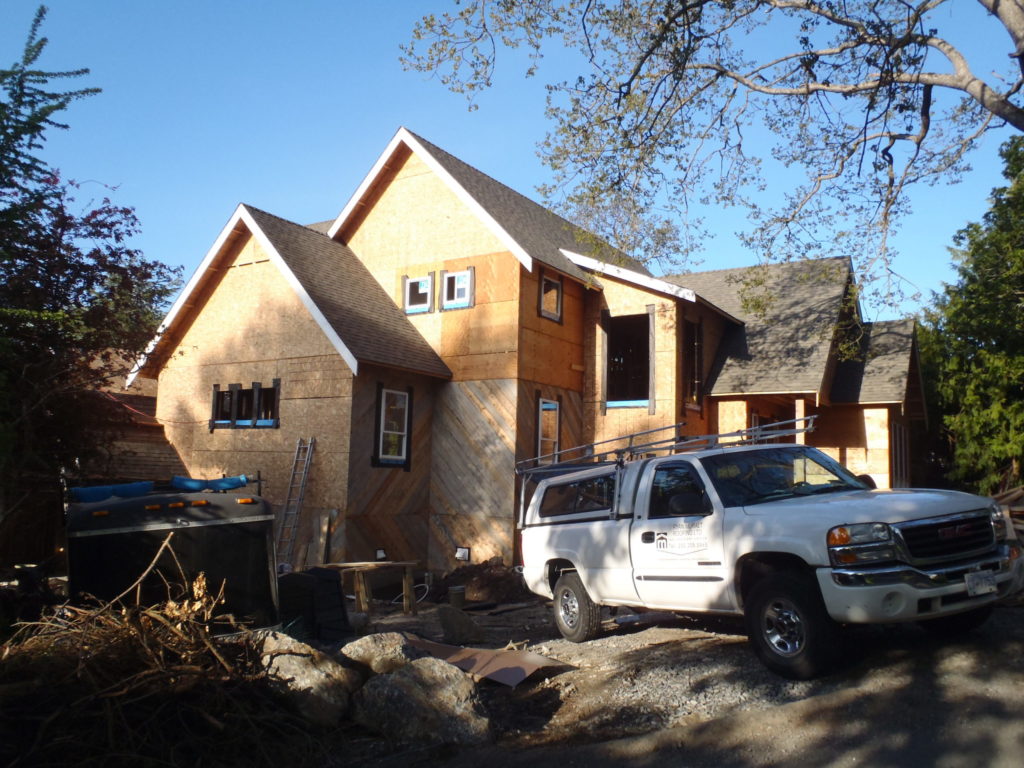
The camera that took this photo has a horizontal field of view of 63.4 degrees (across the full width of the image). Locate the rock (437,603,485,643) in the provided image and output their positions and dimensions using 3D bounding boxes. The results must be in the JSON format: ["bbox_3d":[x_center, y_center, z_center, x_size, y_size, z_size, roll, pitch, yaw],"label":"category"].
[{"bbox_3d":[-0.609,2.849,9.800,0.570,0.460,0.500,2,-6,-3],"label":"rock"}]

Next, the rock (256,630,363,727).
[{"bbox_3d":[-1.455,2.078,5.950,0.720,0.570,0.620,3,-6,-13],"label":"rock"}]

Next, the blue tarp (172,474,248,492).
[{"bbox_3d":[-3.385,1.117,9.300,0.840,0.210,0.320,0,-5,-28],"label":"blue tarp"}]

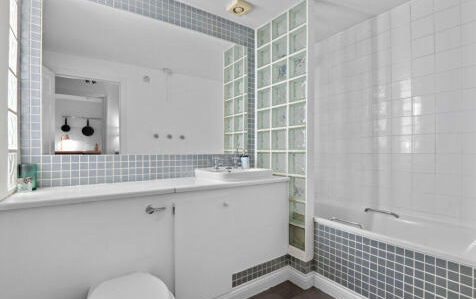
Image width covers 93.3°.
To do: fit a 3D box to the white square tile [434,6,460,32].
[{"bbox_3d":[1.543,-0.956,1.653,0.010,0.150,0.146,1,-1,-39],"label":"white square tile"}]

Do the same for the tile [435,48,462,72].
[{"bbox_3d":[1.542,-0.652,1.650,0.010,0.150,0.146,1,-1,-39],"label":"tile"}]

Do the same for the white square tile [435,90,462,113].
[{"bbox_3d":[1.537,-0.350,1.646,0.010,0.150,0.146,1,-1,-37],"label":"white square tile"}]

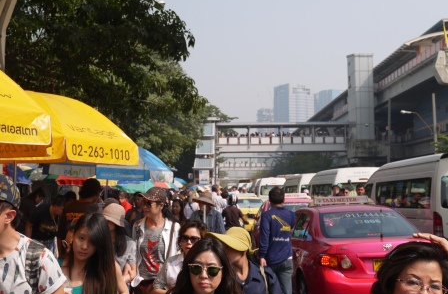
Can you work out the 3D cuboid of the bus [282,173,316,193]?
[{"bbox_3d":[4.181,2.487,31.234,1.880,2.285,5.380,0,-4,-2],"label":"bus"}]

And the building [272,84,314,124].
[{"bbox_3d":[96.200,-12.688,888.581,40.000,141.000,39.000,2,-4,-26],"label":"building"}]

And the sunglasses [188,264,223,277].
[{"bbox_3d":[-0.063,0.497,2.687,0.142,0.050,0.140,4,2,8],"label":"sunglasses"}]

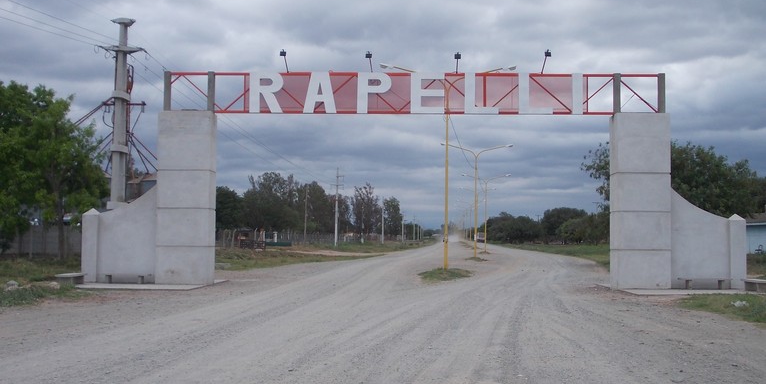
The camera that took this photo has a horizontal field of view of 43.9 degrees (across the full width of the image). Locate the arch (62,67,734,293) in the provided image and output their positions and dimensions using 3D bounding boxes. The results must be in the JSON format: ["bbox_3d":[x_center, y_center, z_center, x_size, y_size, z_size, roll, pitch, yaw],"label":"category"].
[{"bbox_3d":[0.744,-0.379,27.281,18.906,6.129,0.950,0,-3,3],"label":"arch"}]

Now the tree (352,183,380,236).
[{"bbox_3d":[-3.955,4.889,224.681,6.623,13.815,6.623,0,-3,-1],"label":"tree"}]

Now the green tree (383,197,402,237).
[{"bbox_3d":[2.601,7.613,264.718,5.572,12.175,5.572,0,-3,1],"label":"green tree"}]

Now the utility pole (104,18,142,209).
[{"bbox_3d":[-12.594,-2.487,45.726,1.800,11.869,1.100,0,-3,-1],"label":"utility pole"}]

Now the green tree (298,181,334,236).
[{"bbox_3d":[-12.978,3.916,184.724,7.002,11.929,7.002,1,-3,-4],"label":"green tree"}]

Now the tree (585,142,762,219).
[{"bbox_3d":[17.625,0.577,57.831,10.244,7.321,8.707,0,-3,17],"label":"tree"}]

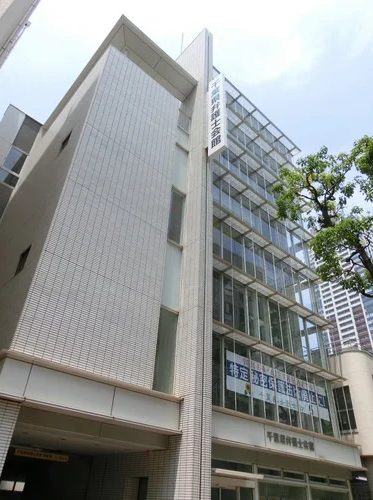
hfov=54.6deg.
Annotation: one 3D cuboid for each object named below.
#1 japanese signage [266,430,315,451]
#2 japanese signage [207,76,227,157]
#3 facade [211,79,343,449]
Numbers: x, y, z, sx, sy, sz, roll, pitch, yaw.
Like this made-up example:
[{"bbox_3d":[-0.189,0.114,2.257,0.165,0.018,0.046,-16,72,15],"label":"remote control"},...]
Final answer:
[{"bbox_3d":[5.034,9.122,17.070,3.780,0.450,0.070,29,-43,-32],"label":"japanese signage"},{"bbox_3d":[2.055,-8.938,23.474,0.320,7.950,1.280,29,-43,-32],"label":"japanese signage"},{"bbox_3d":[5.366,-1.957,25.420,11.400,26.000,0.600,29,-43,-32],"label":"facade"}]

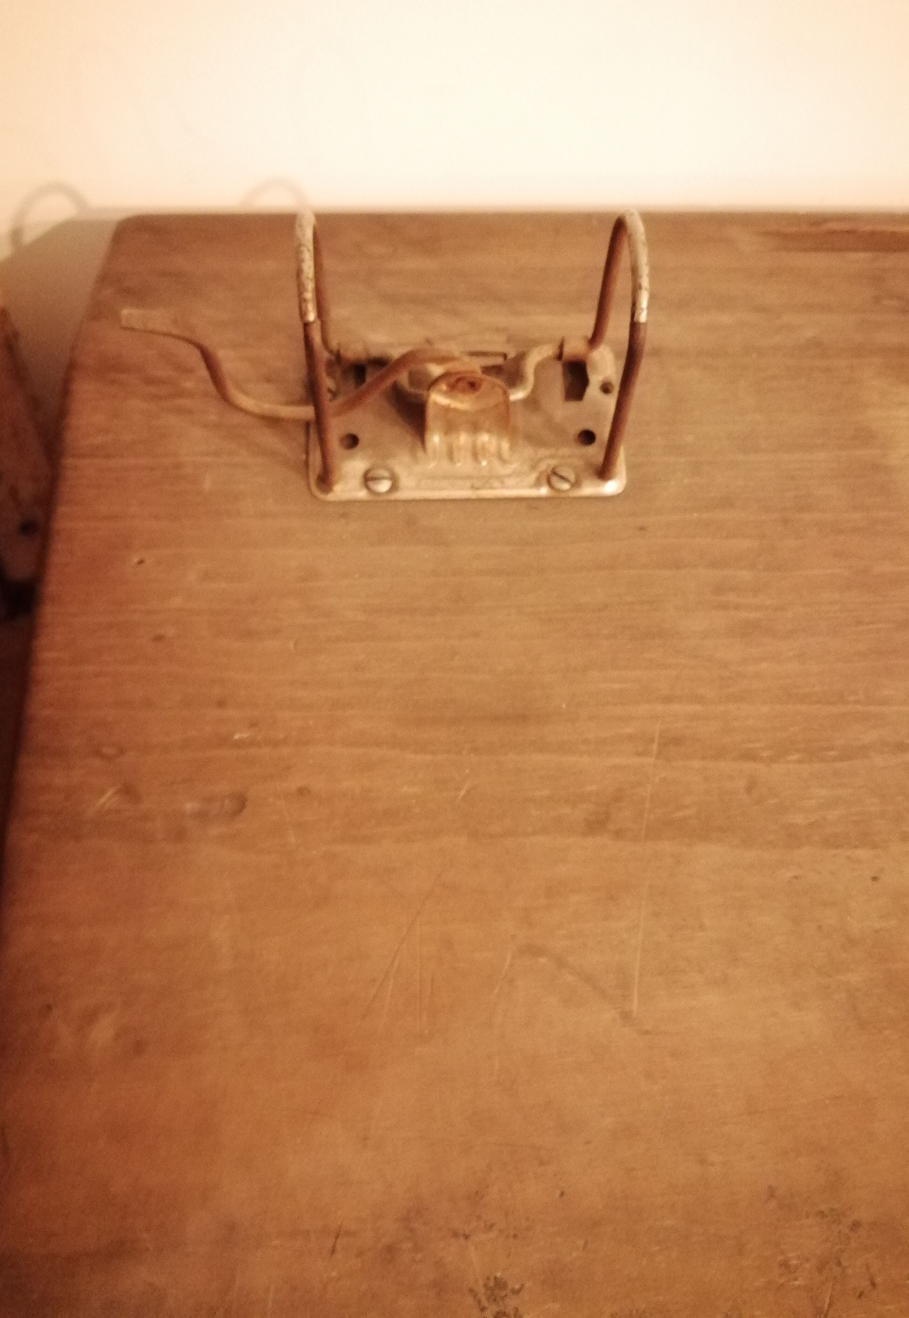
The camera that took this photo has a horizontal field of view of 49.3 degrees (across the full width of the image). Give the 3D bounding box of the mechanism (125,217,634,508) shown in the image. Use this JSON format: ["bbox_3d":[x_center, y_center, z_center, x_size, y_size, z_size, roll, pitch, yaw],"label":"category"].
[{"bbox_3d":[-0.019,-0.088,0.271,0.141,0.069,0.062,-1,61,-1],"label":"mechanism"}]

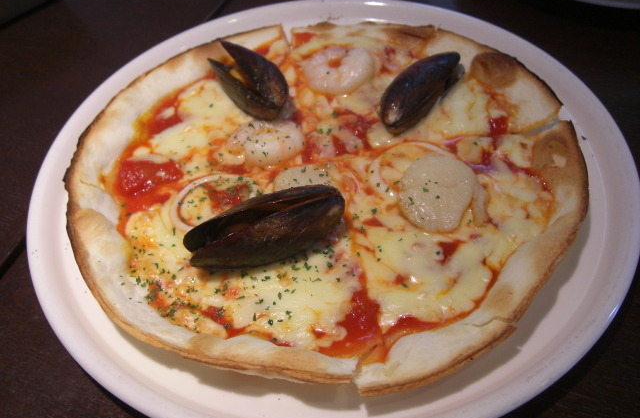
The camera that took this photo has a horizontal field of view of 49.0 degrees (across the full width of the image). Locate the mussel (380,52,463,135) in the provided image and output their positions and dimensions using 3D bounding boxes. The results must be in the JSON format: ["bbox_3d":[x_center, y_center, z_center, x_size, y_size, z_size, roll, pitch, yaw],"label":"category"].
[{"bbox_3d":[0.053,-0.063,0.371,0.026,0.025,0.066,30,58,27],"label":"mussel"}]

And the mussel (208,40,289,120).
[{"bbox_3d":[-0.039,-0.071,0.381,0.029,0.029,0.064,-30,54,-20],"label":"mussel"}]

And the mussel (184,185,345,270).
[{"bbox_3d":[-0.024,0.008,0.312,0.075,0.029,0.029,-19,50,-12],"label":"mussel"}]

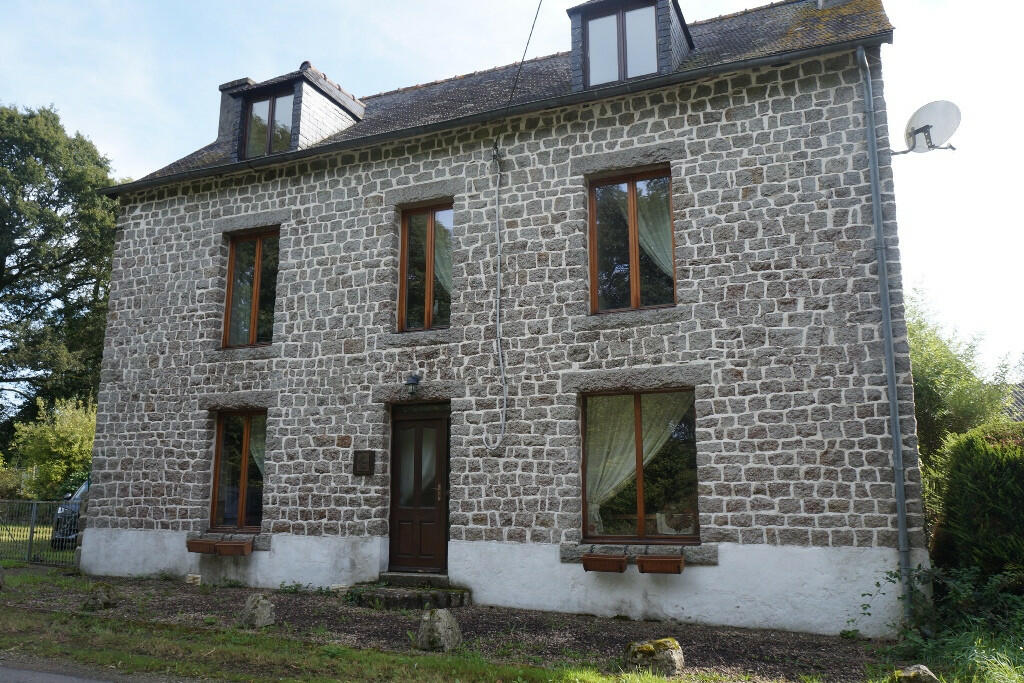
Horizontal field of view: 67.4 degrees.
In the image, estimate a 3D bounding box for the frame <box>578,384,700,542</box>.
[{"bbox_3d":[1.607,1.569,9.664,1.470,1.910,0.110,-4,-12,22],"label":"frame"}]

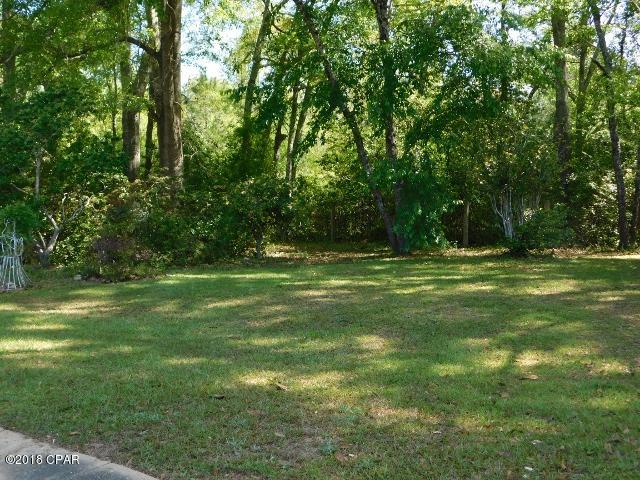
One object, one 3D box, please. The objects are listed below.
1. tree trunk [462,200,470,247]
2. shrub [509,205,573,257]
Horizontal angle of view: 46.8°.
[{"bbox_3d":[4.477,-0.504,22.600,0.190,1.400,0.190,0,3,0],"label":"tree trunk"},{"bbox_3d":[5.991,-0.257,20.000,1.750,1.400,1.600,0,3,0],"label":"shrub"}]

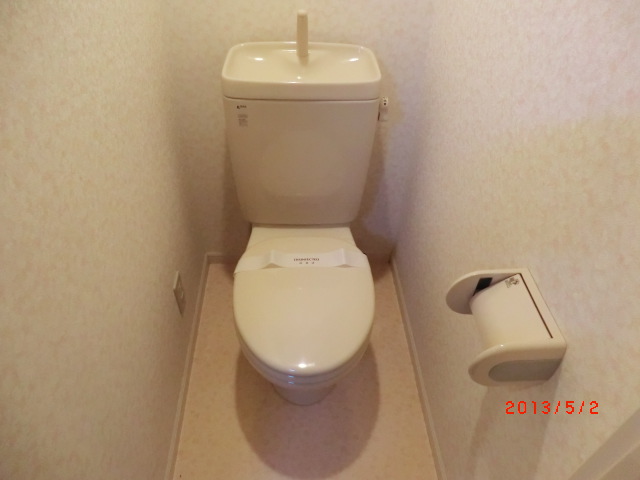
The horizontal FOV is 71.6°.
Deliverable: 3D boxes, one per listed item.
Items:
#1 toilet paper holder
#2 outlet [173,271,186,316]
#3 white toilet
[{"bbox_3d":[0.283,0.136,0.708,0.122,0.107,0.143,-1,42,-2],"label":"toilet paper holder"},{"bbox_3d":[-0.429,0.168,1.379,0.011,0.128,0.069,-1,42,-2],"label":"outlet"},{"bbox_3d":[-0.046,0.027,1.259,0.400,0.882,0.760,-1,42,-2],"label":"white toilet"}]

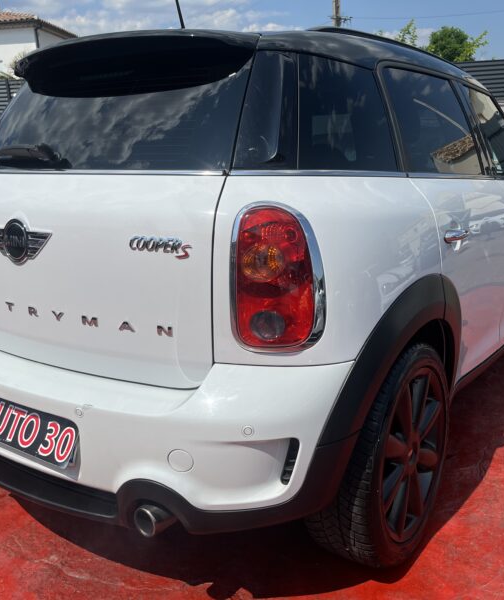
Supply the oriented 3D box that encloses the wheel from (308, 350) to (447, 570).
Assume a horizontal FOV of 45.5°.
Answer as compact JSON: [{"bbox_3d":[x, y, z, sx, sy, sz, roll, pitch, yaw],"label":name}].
[{"bbox_3d":[0.394,0.429,1.780,0.225,0.645,0.645,8,15,35],"label":"wheel"}]

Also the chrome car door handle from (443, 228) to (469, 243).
[{"bbox_3d":[0.651,-0.206,1.900,0.050,0.042,0.190,8,15,35],"label":"chrome car door handle"}]

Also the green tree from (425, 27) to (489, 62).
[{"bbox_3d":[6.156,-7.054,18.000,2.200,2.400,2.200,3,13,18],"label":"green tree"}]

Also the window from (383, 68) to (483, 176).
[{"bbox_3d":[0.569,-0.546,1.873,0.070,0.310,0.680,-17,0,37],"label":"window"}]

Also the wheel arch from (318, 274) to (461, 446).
[{"bbox_3d":[0.418,0.178,1.666,0.130,0.460,0.880,8,15,35],"label":"wheel arch"}]

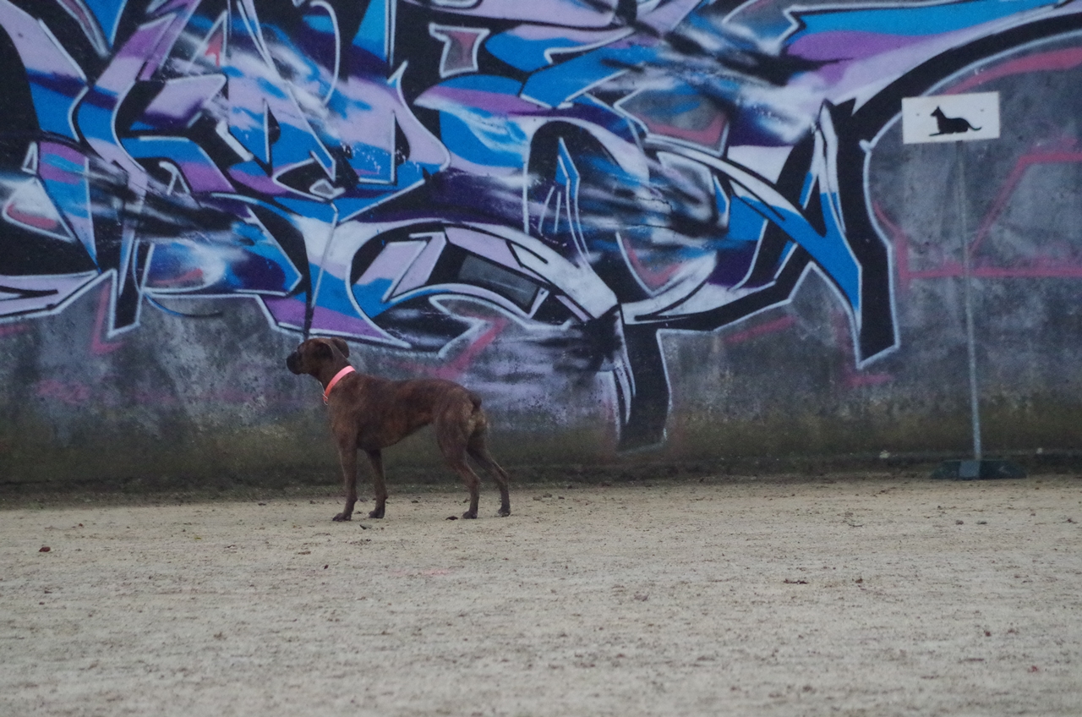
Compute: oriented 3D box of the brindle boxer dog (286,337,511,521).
[{"bbox_3d":[-0.566,0.282,36.000,0.860,0.720,0.250,-1,1,18],"label":"brindle boxer dog"}]

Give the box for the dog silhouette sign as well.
[{"bbox_3d":[1.751,-1.024,38.400,0.416,0.197,0.015,-3,1,0],"label":"dog silhouette sign"}]

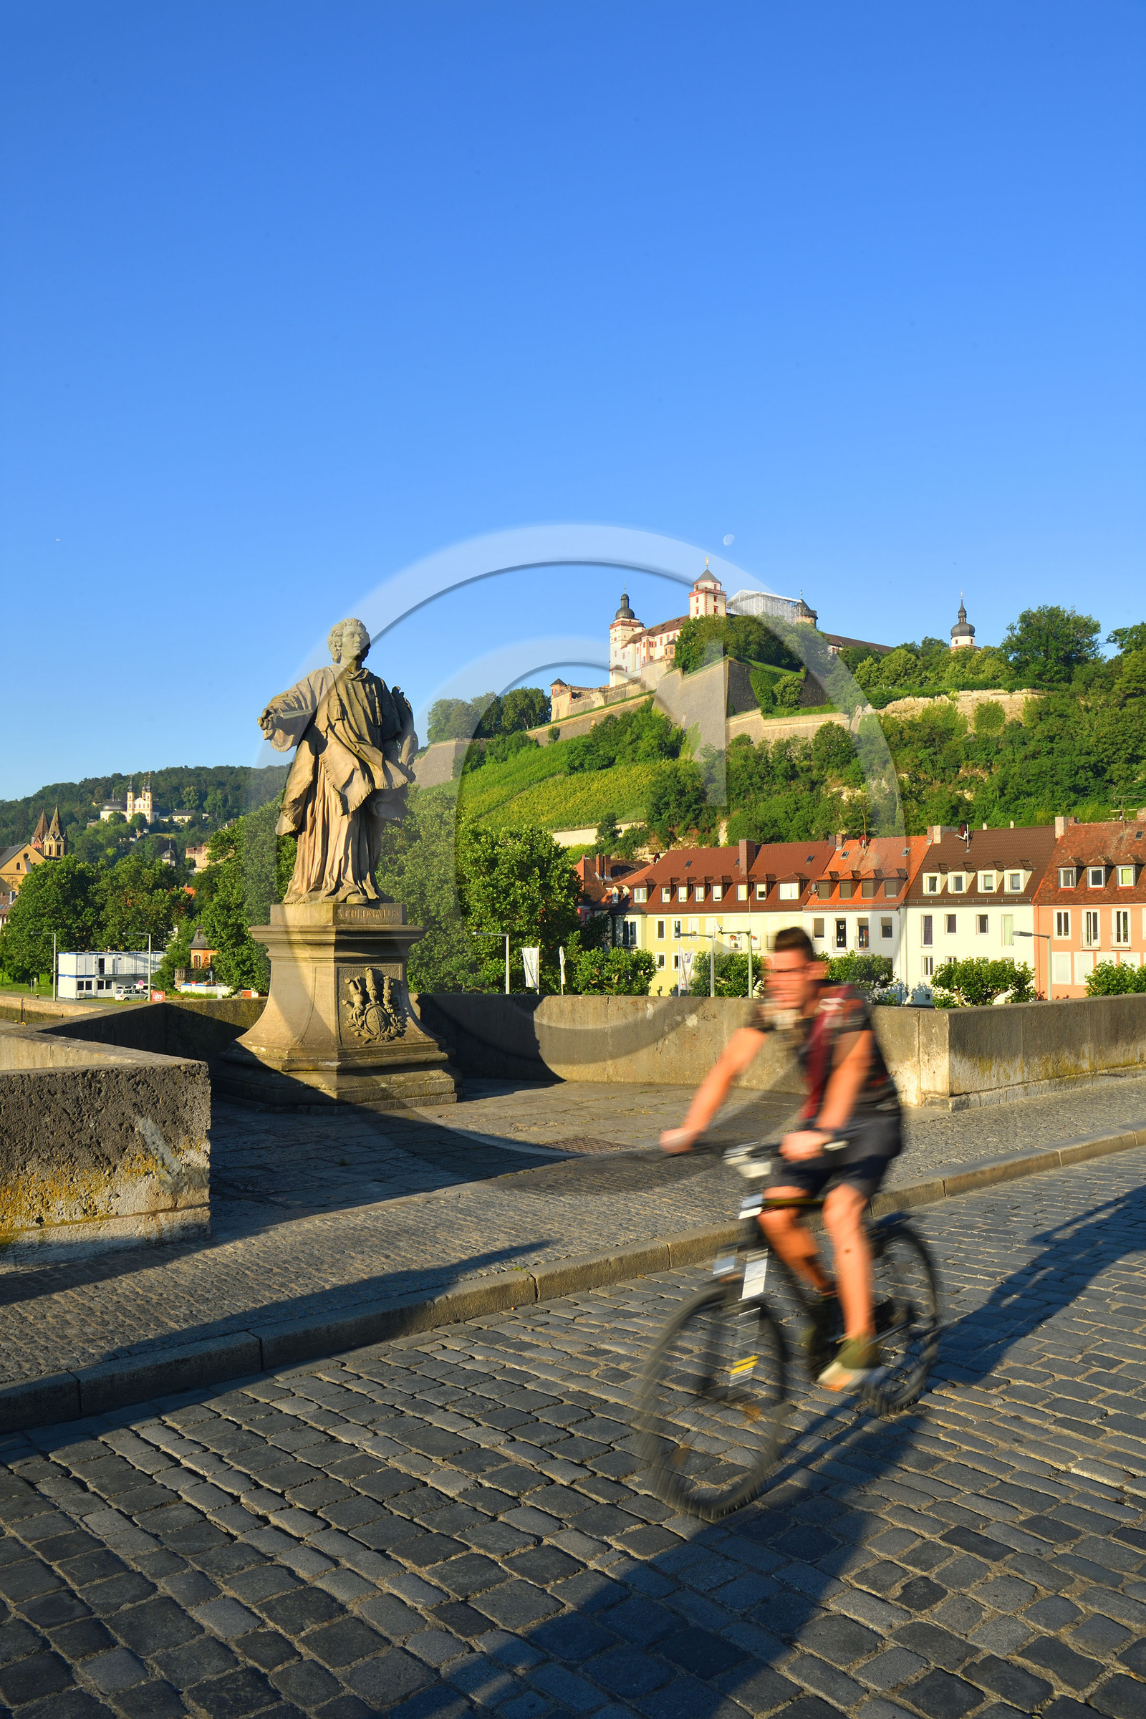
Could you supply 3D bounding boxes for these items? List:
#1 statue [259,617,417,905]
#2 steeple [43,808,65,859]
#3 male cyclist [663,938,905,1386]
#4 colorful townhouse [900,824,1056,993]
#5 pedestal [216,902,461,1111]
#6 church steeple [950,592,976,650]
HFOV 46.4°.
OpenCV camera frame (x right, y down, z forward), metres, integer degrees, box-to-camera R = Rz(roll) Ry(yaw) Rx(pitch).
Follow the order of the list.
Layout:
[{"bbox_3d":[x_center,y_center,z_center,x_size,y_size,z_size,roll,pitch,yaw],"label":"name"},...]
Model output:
[{"bbox_3d":[-2.140,-0.867,12.202,1.350,2.580,1.000,2,-3,-32],"label":"statue"},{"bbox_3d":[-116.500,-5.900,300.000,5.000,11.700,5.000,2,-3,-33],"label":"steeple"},{"bbox_3d":[0.745,0.950,4.271,0.660,1.460,0.880,-2,-4,43],"label":"male cyclist"},{"bbox_3d":[29.600,3.856,92.620,8.800,11.900,9.700,2,-4,-43],"label":"colorful townhouse"},{"bbox_3d":[-2.150,1.270,12.105,1.900,1.760,1.900,2,-3,-42],"label":"pedestal"},{"bbox_3d":[146.500,-89.500,502.000,9.400,21.300,9.400,2,-3,-33],"label":"church steeple"}]

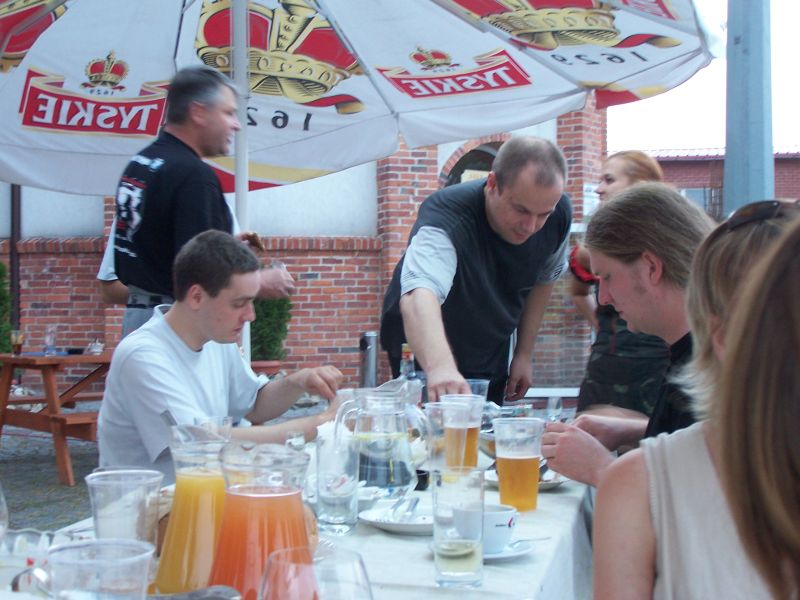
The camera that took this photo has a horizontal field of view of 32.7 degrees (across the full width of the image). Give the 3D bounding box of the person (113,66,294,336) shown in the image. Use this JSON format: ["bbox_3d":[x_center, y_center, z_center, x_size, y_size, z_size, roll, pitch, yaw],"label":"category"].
[{"bbox_3d":[-0.563,0.210,3.880,0.480,1.740,0.520,-1,2,-25],"label":"person"}]

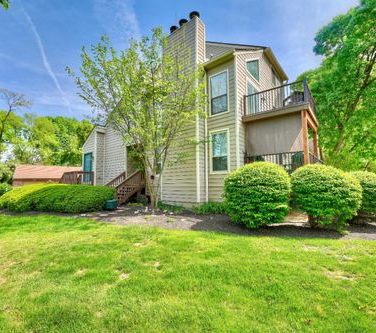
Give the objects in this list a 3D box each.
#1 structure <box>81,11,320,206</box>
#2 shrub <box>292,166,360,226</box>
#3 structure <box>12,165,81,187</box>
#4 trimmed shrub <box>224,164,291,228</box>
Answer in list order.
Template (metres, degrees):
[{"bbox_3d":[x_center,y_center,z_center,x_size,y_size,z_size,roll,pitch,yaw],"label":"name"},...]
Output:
[{"bbox_3d":[0.766,-3.637,14.288,14.381,11.623,10.047,-4,-6,39],"label":"structure"},{"bbox_3d":[4.038,0.817,5.812,1.773,1.763,1.773,0,-5,0],"label":"shrub"},{"bbox_3d":[-19.776,2.177,28.800,8.730,4.268,6.596,3,-6,-34],"label":"structure"},{"bbox_3d":[1.921,0.792,5.516,1.773,1.812,1.773,0,-5,0],"label":"trimmed shrub"}]

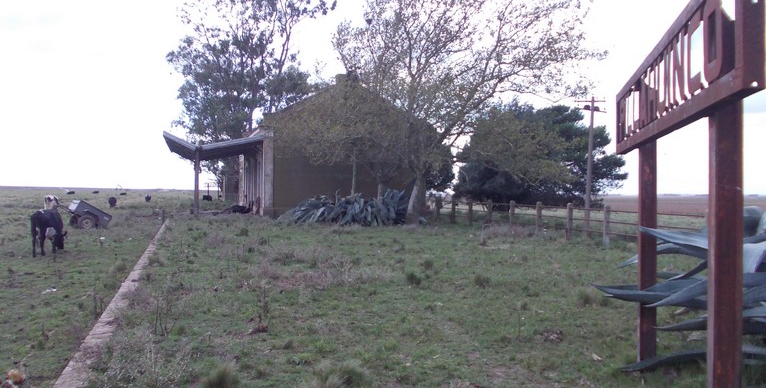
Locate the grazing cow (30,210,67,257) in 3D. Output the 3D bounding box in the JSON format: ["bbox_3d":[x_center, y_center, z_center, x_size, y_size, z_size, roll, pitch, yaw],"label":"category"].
[{"bbox_3d":[-9.200,1.060,17.000,0.550,1.260,1.850,1,0,-7],"label":"grazing cow"}]

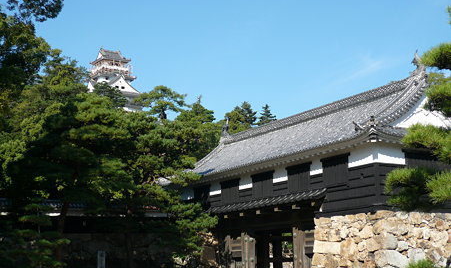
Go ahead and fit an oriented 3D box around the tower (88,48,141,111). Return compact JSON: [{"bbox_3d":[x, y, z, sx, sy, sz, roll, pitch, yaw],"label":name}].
[{"bbox_3d":[-30.463,-14.423,209.002,14.000,19.000,12.500,6,-12,-28],"label":"tower"}]

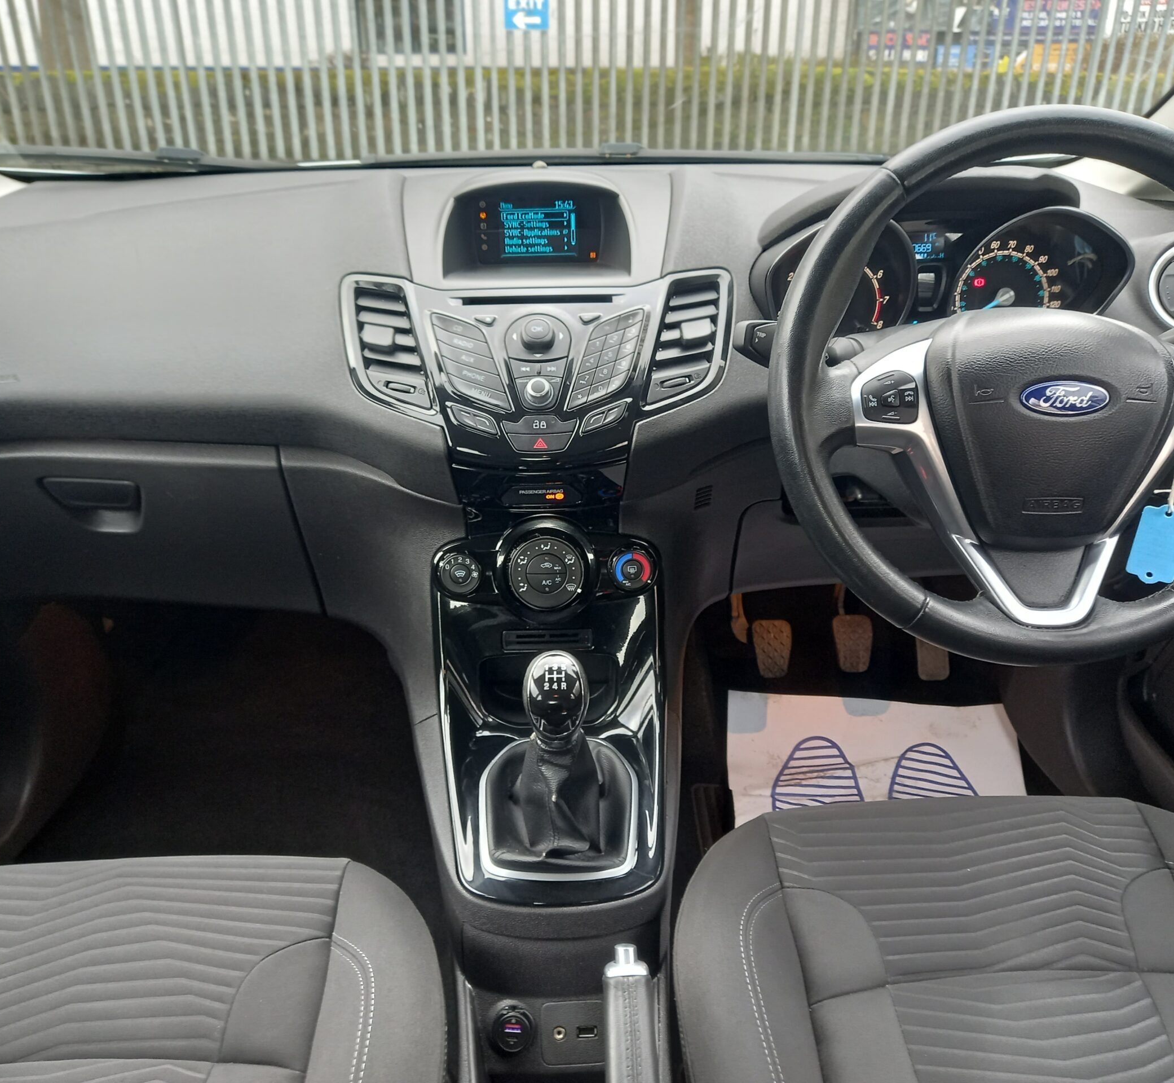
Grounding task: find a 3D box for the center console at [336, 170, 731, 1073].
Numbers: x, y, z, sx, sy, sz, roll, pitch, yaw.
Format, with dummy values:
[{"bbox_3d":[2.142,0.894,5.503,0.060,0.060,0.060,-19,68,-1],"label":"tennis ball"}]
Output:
[{"bbox_3d":[-0.031,0.013,0.811,0.336,0.500,0.600,-1,27,-3],"label":"center console"}]

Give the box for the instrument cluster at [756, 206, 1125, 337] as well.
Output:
[{"bbox_3d":[0.307,-0.234,0.916,0.320,0.125,0.085,-1,15,-2],"label":"instrument cluster"}]

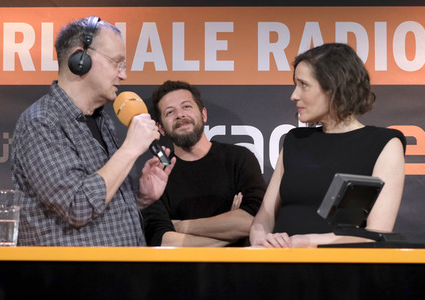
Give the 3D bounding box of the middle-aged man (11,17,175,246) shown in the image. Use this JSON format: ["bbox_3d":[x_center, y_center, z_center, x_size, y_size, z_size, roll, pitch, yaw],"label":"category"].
[{"bbox_3d":[-0.377,0.455,2.039,0.480,1.760,0.500,-2,-4,27],"label":"middle-aged man"}]

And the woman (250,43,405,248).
[{"bbox_3d":[0.364,0.498,2.041,0.460,1.680,0.380,-2,-5,29],"label":"woman"}]

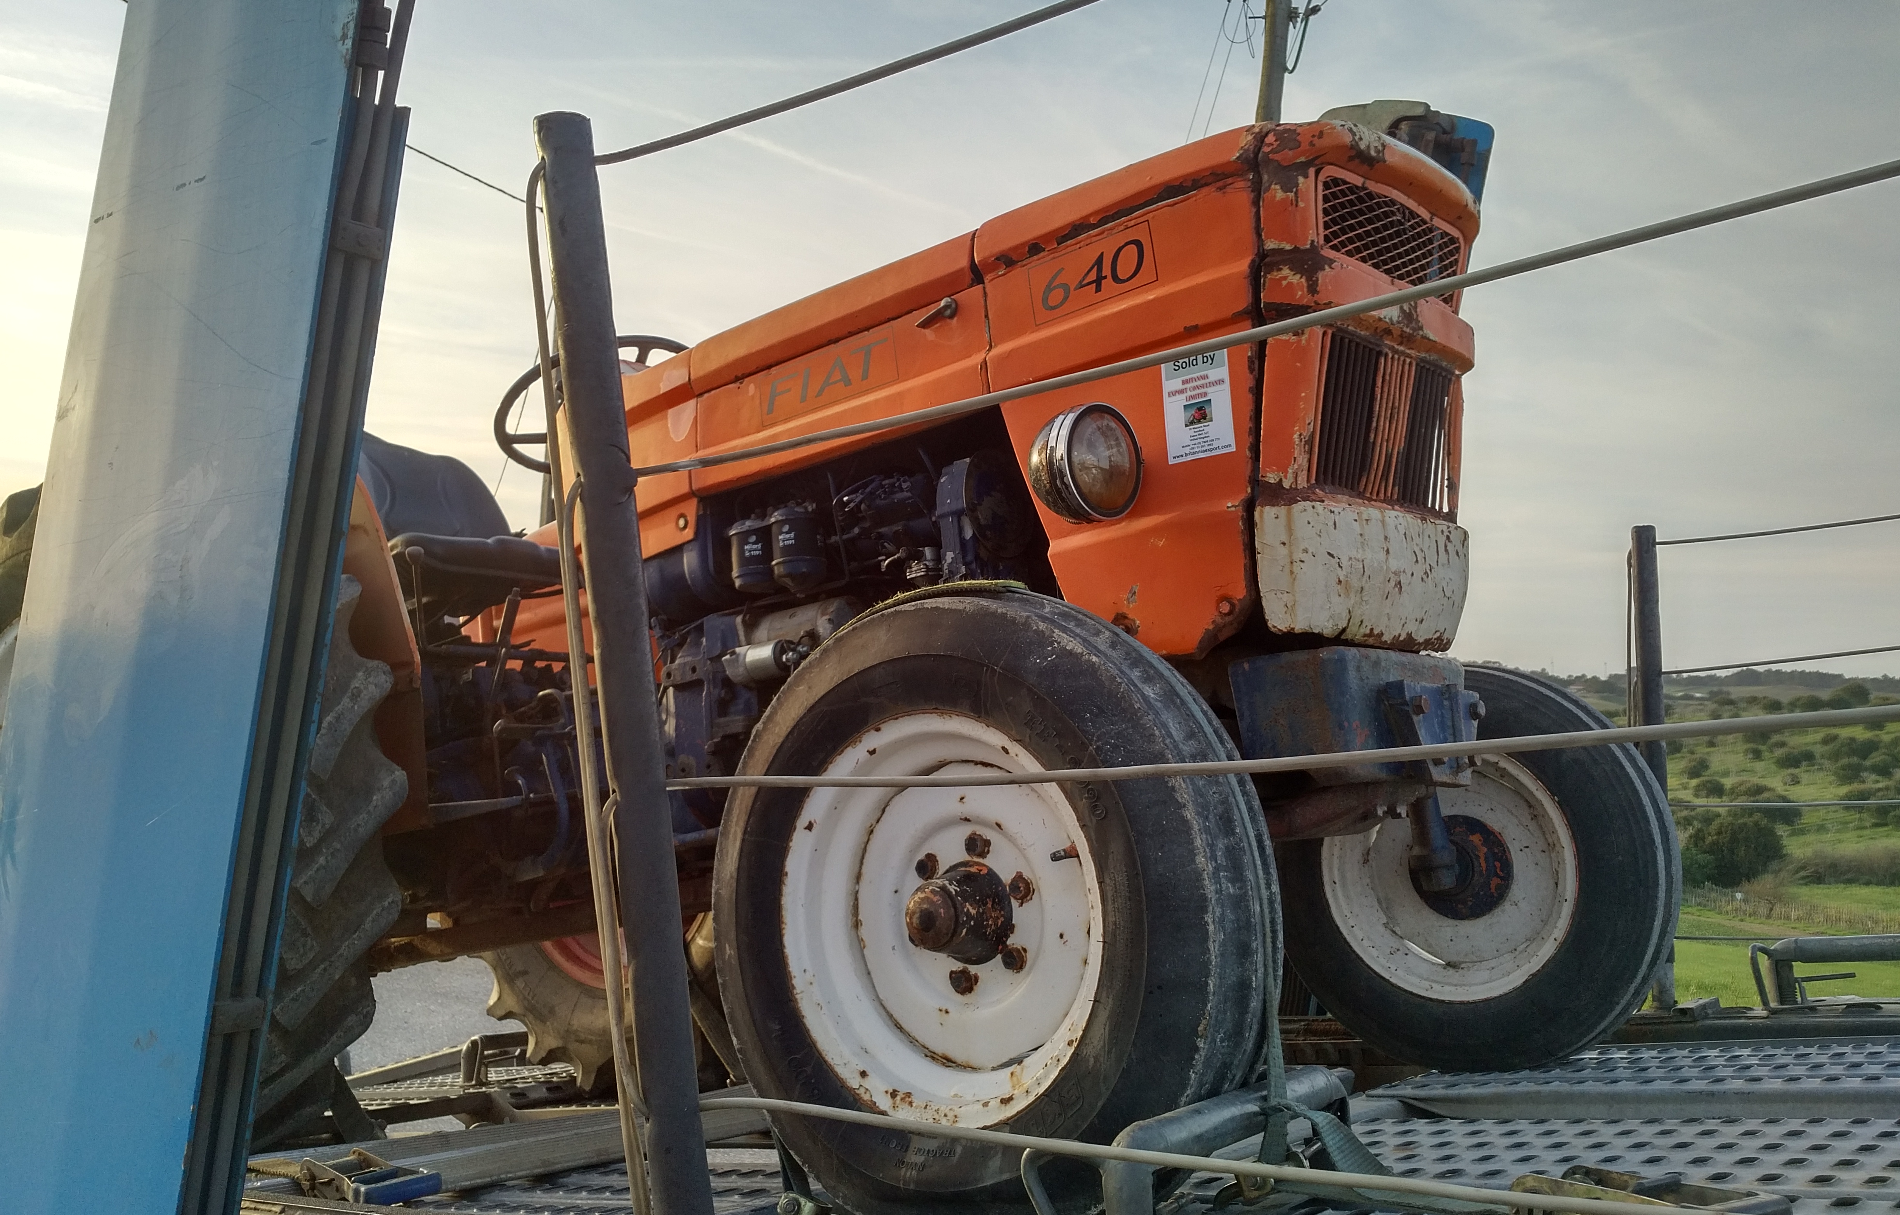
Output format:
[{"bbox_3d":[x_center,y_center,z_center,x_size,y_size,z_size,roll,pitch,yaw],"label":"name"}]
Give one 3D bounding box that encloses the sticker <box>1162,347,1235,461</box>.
[{"bbox_3d":[0.335,-0.273,1.995,0.105,0.147,0.003,-10,-12,43],"label":"sticker"}]

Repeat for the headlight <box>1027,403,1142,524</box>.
[{"bbox_3d":[0.174,-0.194,2.020,0.157,0.157,0.122,6,-6,-43],"label":"headlight"}]

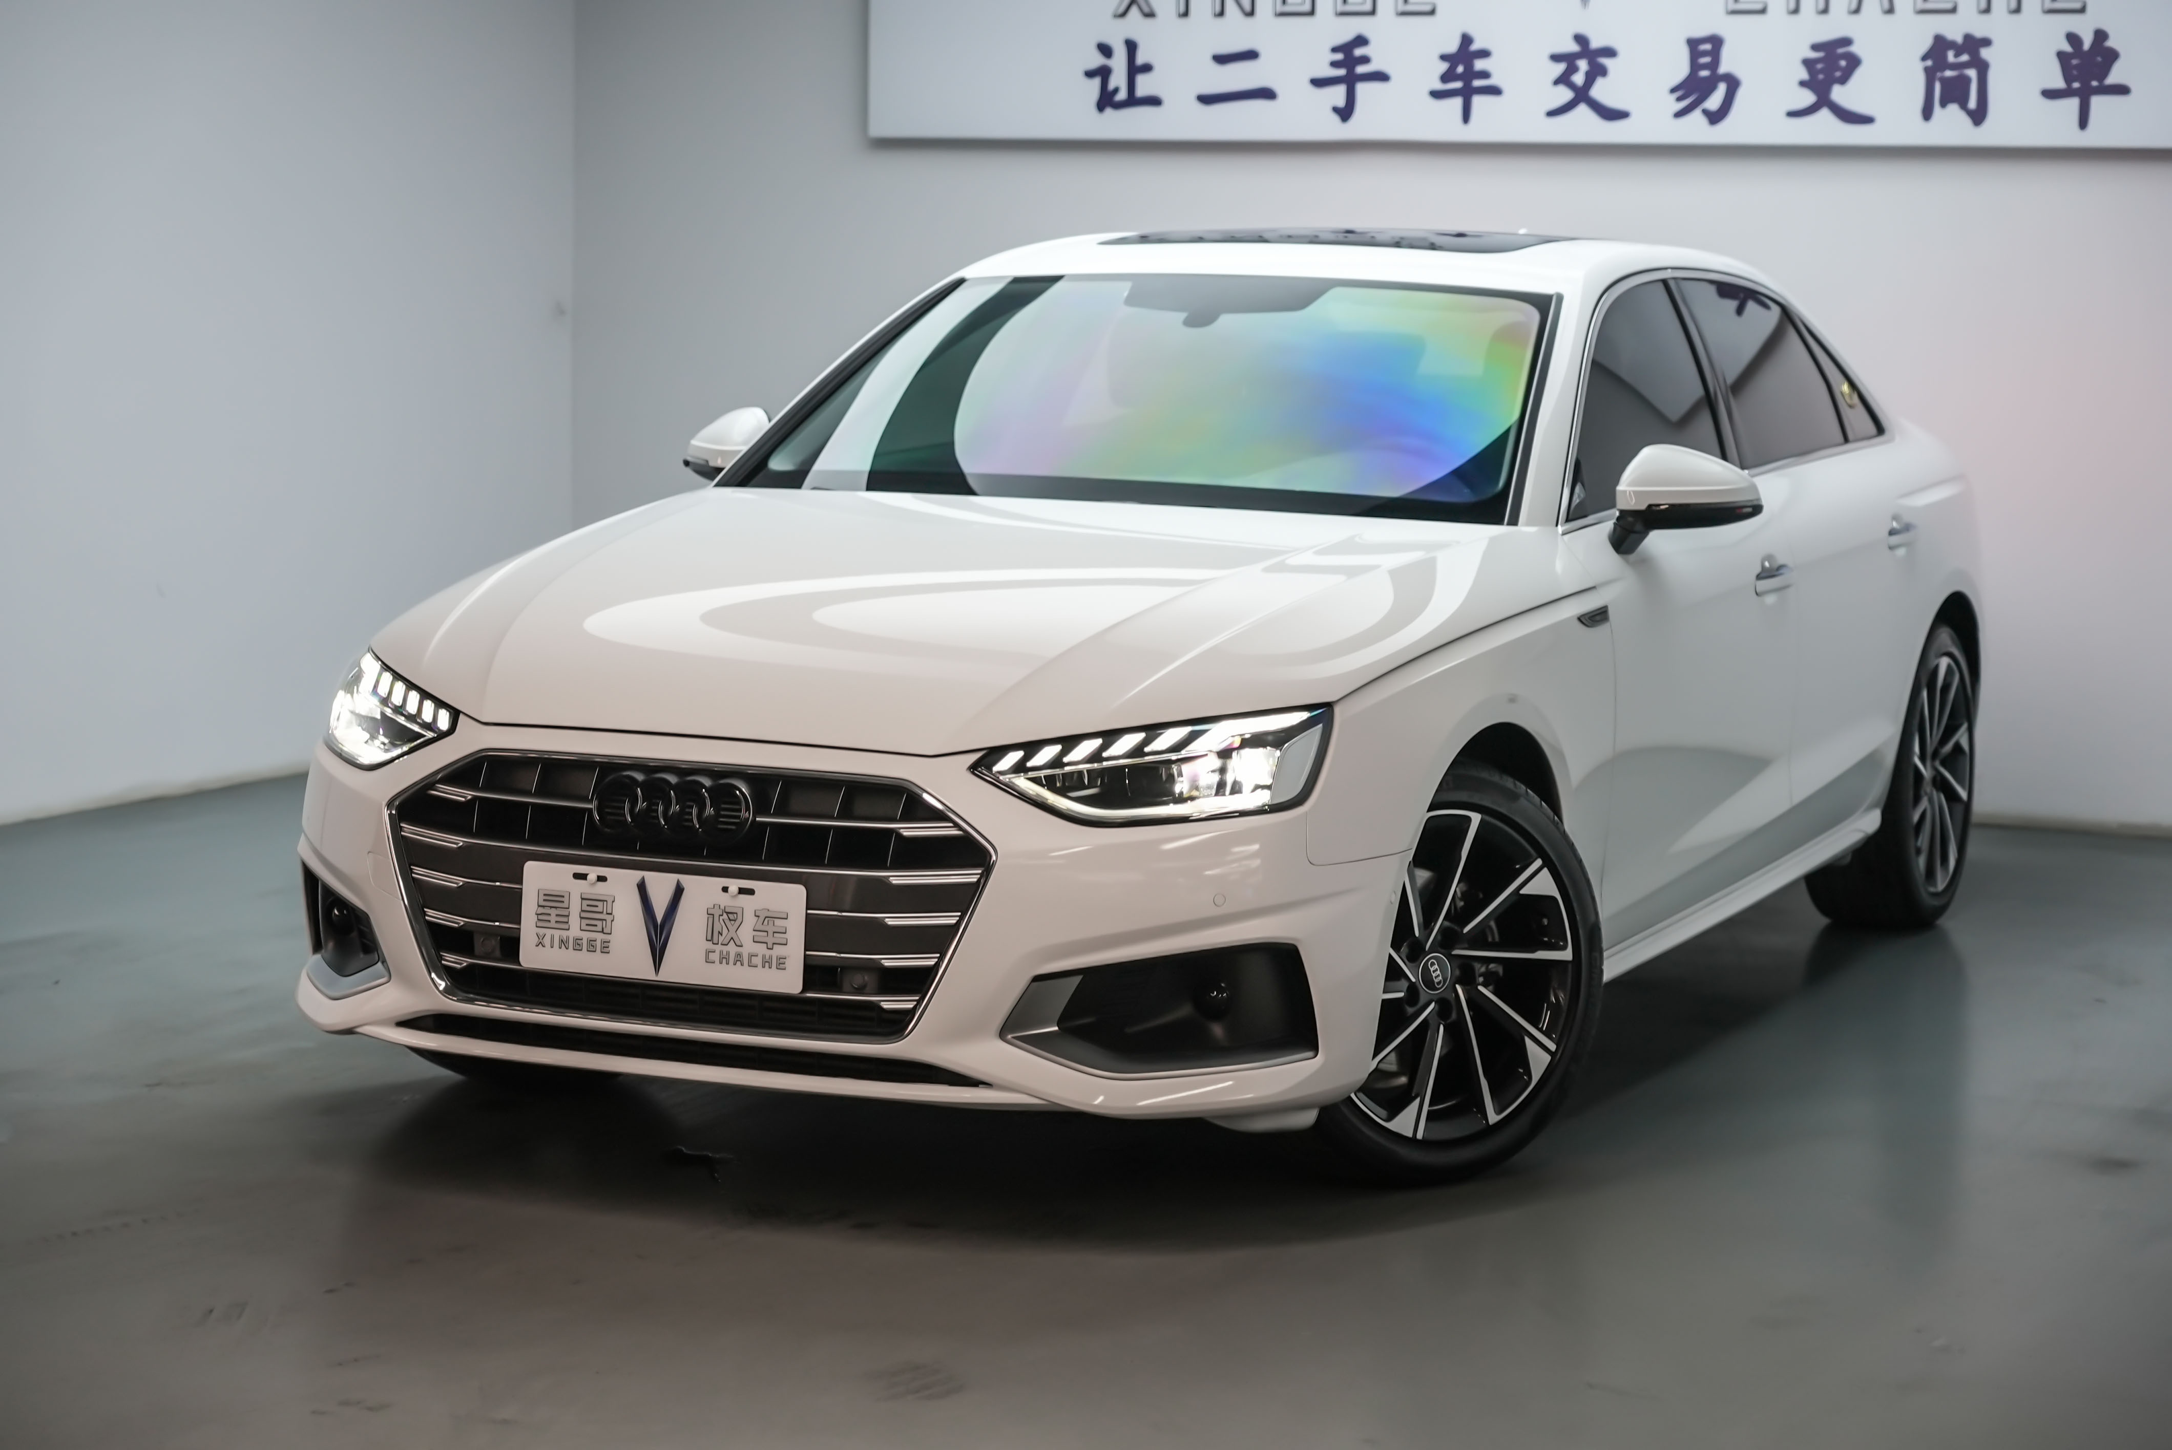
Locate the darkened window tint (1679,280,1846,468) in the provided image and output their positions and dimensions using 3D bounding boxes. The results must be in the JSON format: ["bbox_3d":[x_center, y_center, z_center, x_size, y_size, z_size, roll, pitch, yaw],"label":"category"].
[{"bbox_3d":[1.270,-0.669,7.966,0.050,0.380,0.890,-26,-5,22],"label":"darkened window tint"}]

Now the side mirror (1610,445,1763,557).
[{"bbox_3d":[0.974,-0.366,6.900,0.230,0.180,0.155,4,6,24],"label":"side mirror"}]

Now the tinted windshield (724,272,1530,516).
[{"bbox_3d":[0.127,-0.562,7.178,1.440,0.100,0.880,4,35,24],"label":"tinted windshield"}]

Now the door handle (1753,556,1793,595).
[{"bbox_3d":[1.208,-0.257,7.404,0.050,0.050,0.215,4,6,24],"label":"door handle"}]

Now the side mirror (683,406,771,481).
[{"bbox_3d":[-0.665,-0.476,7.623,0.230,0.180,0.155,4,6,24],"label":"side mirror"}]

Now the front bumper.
[{"bbox_3d":[-0.482,0.252,5.921,1.800,0.530,0.470,4,6,24],"label":"front bumper"}]

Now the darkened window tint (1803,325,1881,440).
[{"bbox_3d":[1.530,-0.693,8.565,0.030,0.255,0.388,-27,-5,21],"label":"darkened window tint"}]

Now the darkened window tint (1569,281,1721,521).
[{"bbox_3d":[0.910,-0.565,7.144,0.050,0.425,1.026,-25,-6,25],"label":"darkened window tint"}]

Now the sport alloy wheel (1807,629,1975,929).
[{"bbox_3d":[1.677,0.101,8.861,0.245,0.650,0.655,4,6,24],"label":"sport alloy wheel"}]

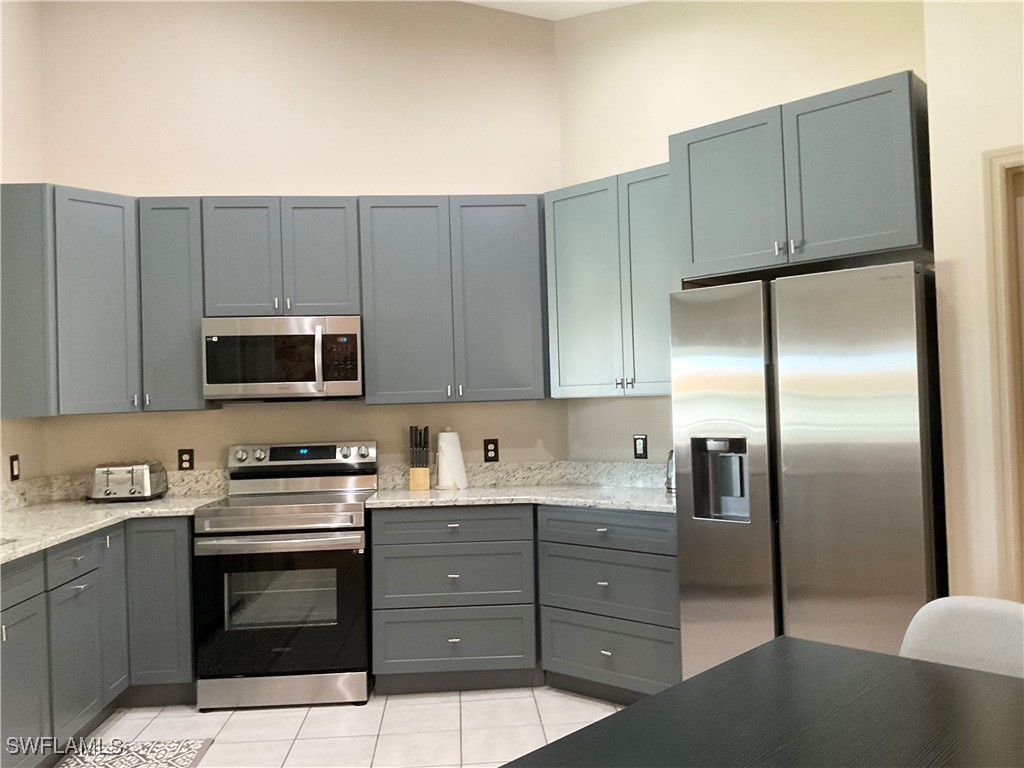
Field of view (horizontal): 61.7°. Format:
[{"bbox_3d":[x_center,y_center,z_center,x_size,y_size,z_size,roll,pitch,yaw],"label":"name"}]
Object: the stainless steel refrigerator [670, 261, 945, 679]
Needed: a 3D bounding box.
[{"bbox_3d":[1.226,0.496,3.315,0.910,1.770,0.730,-3,-2,42],"label":"stainless steel refrigerator"}]

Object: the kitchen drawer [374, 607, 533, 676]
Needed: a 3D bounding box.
[{"bbox_3d":[-0.276,1.190,4.220,0.749,0.296,0.510,-2,-2,-4],"label":"kitchen drawer"}]

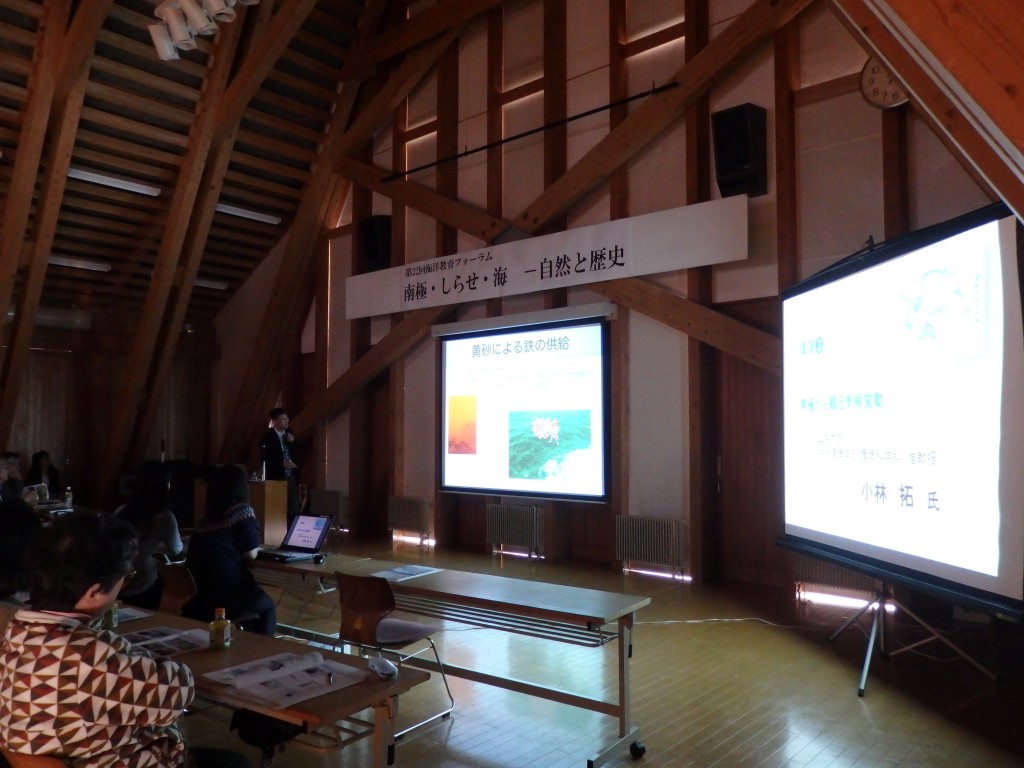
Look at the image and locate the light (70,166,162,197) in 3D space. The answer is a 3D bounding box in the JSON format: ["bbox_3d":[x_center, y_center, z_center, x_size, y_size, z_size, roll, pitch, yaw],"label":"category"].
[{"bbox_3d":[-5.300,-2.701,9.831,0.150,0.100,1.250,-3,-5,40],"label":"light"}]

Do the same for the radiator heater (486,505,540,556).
[{"bbox_3d":[0.035,1.726,8.683,0.740,0.580,0.130,-3,-5,40],"label":"radiator heater"}]

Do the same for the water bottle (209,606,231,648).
[{"bbox_3d":[-1.031,0.855,2.617,0.066,0.140,0.066,-2,-4,34],"label":"water bottle"}]

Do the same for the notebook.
[{"bbox_3d":[-1.294,0.930,4.479,0.320,0.225,0.345,-2,-4,35],"label":"notebook"}]

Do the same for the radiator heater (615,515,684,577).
[{"bbox_3d":[1.406,1.656,7.550,0.740,0.580,0.130,-3,-5,40],"label":"radiator heater"}]

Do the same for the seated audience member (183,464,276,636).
[{"bbox_3d":[-1.607,1.105,4.191,0.460,1.270,0.650,-3,-5,42],"label":"seated audience member"}]

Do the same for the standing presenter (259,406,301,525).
[{"bbox_3d":[-2.542,1.127,8.046,0.380,1.710,0.460,-3,-5,37],"label":"standing presenter"}]

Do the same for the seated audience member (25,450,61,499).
[{"bbox_3d":[-5.543,1.416,8.776,0.480,1.219,0.680,3,-5,-42],"label":"seated audience member"}]

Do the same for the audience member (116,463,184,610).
[{"bbox_3d":[-2.232,1.138,4.643,0.660,1.260,0.460,4,-5,-45],"label":"audience member"}]

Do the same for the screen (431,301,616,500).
[{"bbox_3d":[0.034,0.262,8.583,2.650,2.090,0.110,-3,-5,40],"label":"screen"}]

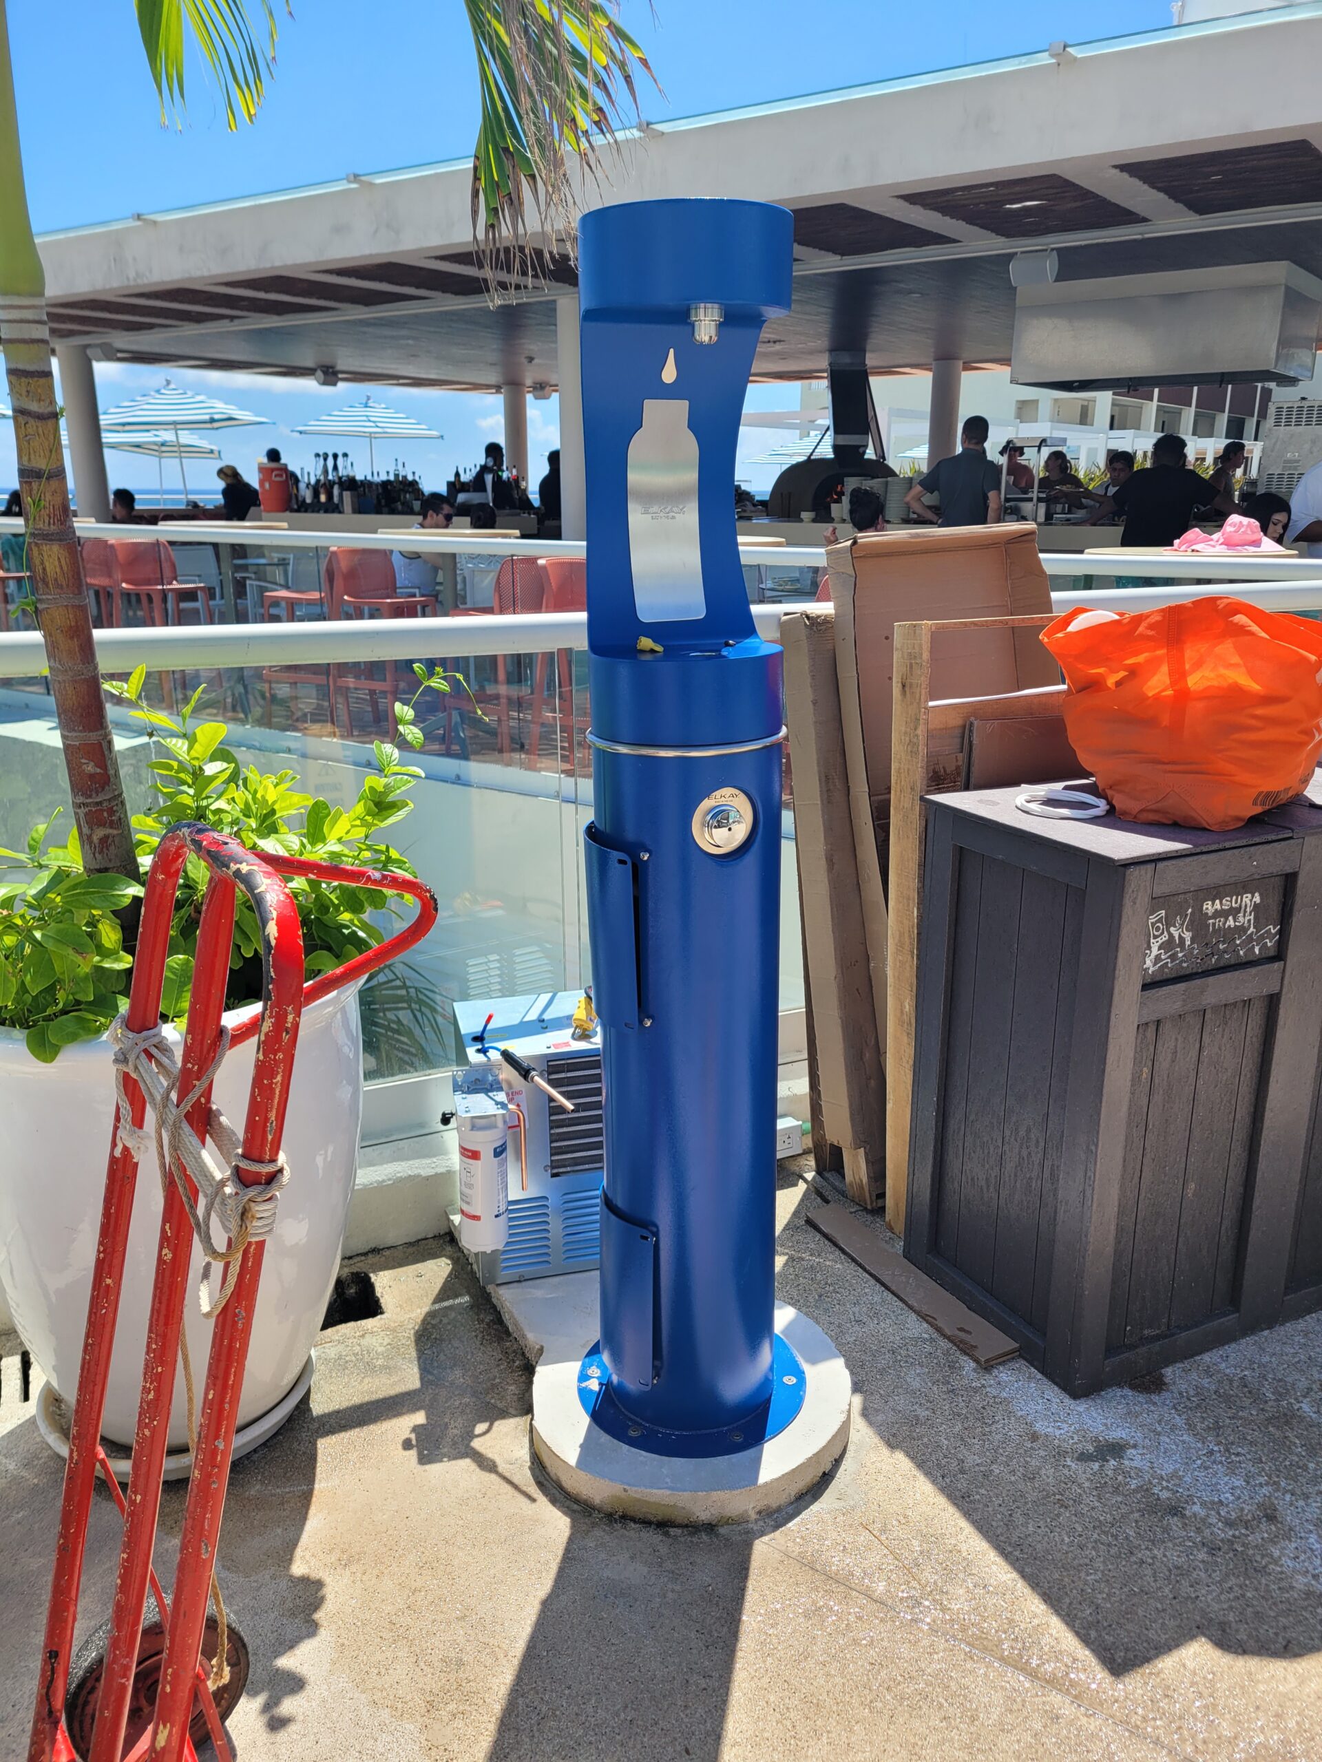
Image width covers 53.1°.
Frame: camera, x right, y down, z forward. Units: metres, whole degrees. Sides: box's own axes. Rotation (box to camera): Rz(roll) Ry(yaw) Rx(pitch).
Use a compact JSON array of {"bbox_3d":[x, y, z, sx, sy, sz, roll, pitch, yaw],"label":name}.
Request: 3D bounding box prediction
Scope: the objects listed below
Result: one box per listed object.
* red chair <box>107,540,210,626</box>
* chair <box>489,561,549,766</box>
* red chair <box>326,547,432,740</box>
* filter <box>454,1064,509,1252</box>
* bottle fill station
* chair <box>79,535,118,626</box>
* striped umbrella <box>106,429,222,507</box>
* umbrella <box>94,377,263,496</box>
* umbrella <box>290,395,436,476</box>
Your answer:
[{"bbox_3d":[-3.150,-1.640,8.453,0.510,1.040,0.470,12,20,34],"label":"red chair"},{"bbox_3d":[-0.755,-1.103,6.640,0.470,1.040,0.510,-13,21,-38],"label":"chair"},{"bbox_3d":[-1.510,-1.327,7.398,0.510,1.040,0.470,12,20,34],"label":"red chair"},{"bbox_3d":[-0.300,0.481,2.260,0.090,0.317,0.100,-6,18,-20],"label":"filter"},{"bbox_3d":[0.044,0.017,1.905,0.480,1.758,0.480,-5,17,-16],"label":"bottle fill station"},{"bbox_3d":[-3.660,-1.705,8.673,0.510,1.040,0.470,10,19,30],"label":"chair"},{"bbox_3d":[-9.572,-7.608,25.593,2.350,2.700,2.350,0,17,0],"label":"striped umbrella"},{"bbox_3d":[-5.785,-4.722,16.071,2.350,2.580,2.350,0,17,0],"label":"umbrella"},{"bbox_3d":[-4.581,-6.246,20.938,2.350,2.735,2.350,0,17,0],"label":"umbrella"}]

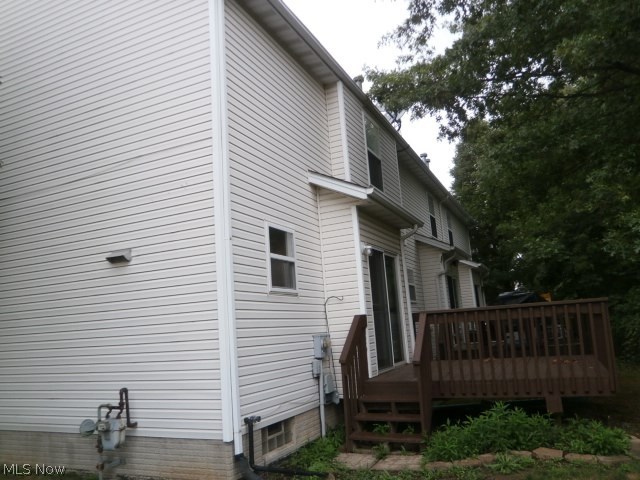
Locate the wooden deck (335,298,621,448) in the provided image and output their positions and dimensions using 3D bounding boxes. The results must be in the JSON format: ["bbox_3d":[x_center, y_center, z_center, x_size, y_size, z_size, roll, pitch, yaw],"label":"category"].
[{"bbox_3d":[2.592,1.904,7.345,3.151,1.677,4.222,-8,-12,24],"label":"wooden deck"}]

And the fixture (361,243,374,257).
[{"bbox_3d":[0.763,0.149,7.612,0.180,0.210,0.130,-8,-12,24],"label":"fixture"}]

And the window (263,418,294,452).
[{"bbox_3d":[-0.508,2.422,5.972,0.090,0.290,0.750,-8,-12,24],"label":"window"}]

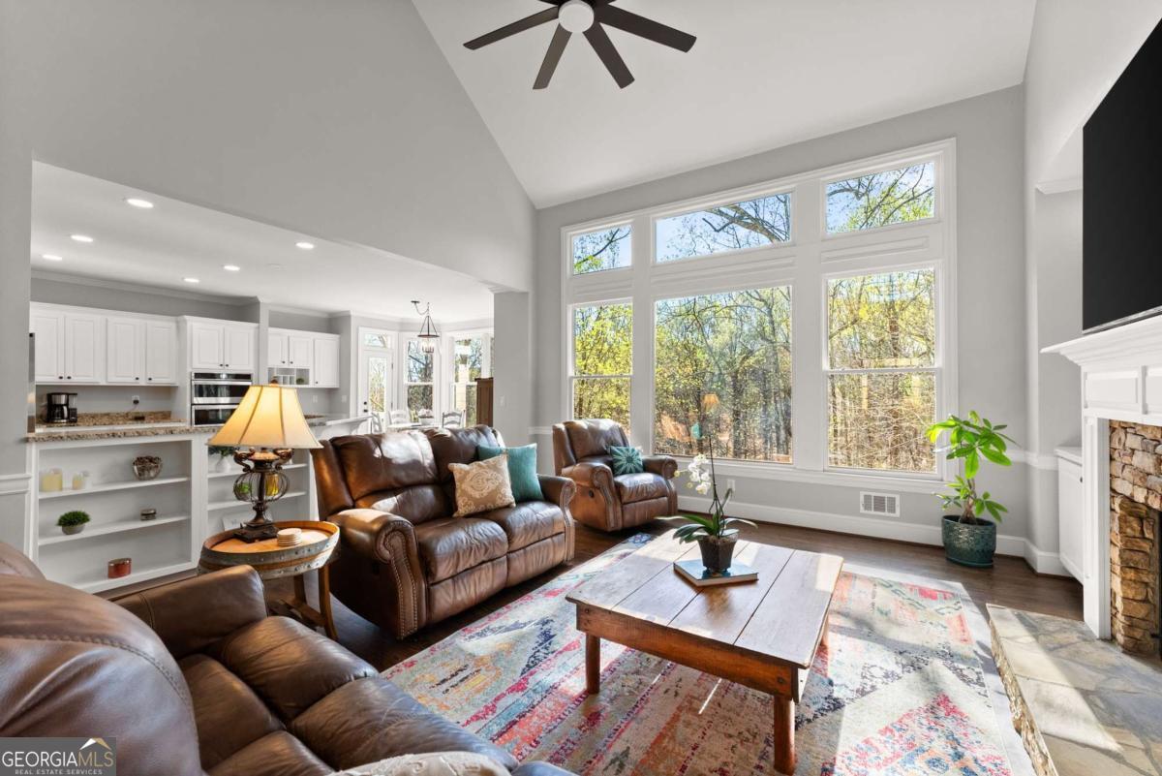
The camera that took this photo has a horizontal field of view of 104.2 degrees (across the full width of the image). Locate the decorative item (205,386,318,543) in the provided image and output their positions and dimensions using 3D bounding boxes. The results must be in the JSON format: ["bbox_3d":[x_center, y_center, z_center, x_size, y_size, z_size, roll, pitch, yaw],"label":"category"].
[{"bbox_3d":[-1.641,0.355,2.338,0.490,0.800,0.490,-1,-1,31],"label":"decorative item"}]

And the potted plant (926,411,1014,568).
[{"bbox_3d":[2.937,0.740,3.400,0.510,1.130,0.470,-1,-1,31],"label":"potted plant"}]

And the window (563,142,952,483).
[{"bbox_3d":[1.417,-0.607,4.679,3.860,2.860,0.120,-1,-1,31],"label":"window"}]

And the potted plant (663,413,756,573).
[{"bbox_3d":[0.630,0.546,2.200,0.460,0.680,0.370,0,-1,32],"label":"potted plant"}]

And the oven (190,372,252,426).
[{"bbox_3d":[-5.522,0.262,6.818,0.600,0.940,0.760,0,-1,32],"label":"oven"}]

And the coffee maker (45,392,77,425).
[{"bbox_3d":[-6.440,0.250,5.597,0.240,0.360,0.250,-1,-1,31],"label":"coffee maker"}]

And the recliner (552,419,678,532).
[{"bbox_3d":[0.305,0.836,4.821,1.080,1.020,0.980,0,-1,-35],"label":"recliner"}]

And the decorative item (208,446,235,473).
[{"bbox_3d":[-2.808,0.547,3.529,0.140,0.220,0.150,0,-1,32],"label":"decorative item"}]

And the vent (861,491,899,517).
[{"bbox_3d":[2.607,1.016,3.944,0.290,0.190,0.025,-1,-1,31],"label":"vent"}]

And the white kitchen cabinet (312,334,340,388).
[{"bbox_3d":[-4.899,-0.495,8.544,0.320,0.990,0.510,-1,-1,31],"label":"white kitchen cabinet"}]

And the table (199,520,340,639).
[{"bbox_3d":[-1.501,1.020,2.218,0.570,0.600,0.570,0,-1,32],"label":"table"}]

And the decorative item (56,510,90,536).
[{"bbox_3d":[-3.257,0.866,2.901,0.140,0.135,0.140,-1,-1,31],"label":"decorative item"}]

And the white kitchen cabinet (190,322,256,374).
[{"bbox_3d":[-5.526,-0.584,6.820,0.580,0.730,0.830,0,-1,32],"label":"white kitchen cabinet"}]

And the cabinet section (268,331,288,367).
[{"bbox_3d":[-5.104,-0.638,7.484,0.330,0.599,0.350,0,0,33],"label":"cabinet section"}]

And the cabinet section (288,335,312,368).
[{"bbox_3d":[-4.909,-0.642,7.783,0.330,0.601,0.378,0,0,33],"label":"cabinet section"}]

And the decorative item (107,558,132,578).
[{"bbox_3d":[-3.091,1.207,3.027,0.110,0.093,0.110,-1,-1,31],"label":"decorative item"}]

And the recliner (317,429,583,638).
[{"bbox_3d":[-0.919,0.820,3.226,1.040,1.020,1.660,0,-1,37],"label":"recliner"}]

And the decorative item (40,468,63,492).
[{"bbox_3d":[-3.322,0.586,2.836,0.100,0.130,0.100,-1,-1,31],"label":"decorative item"}]

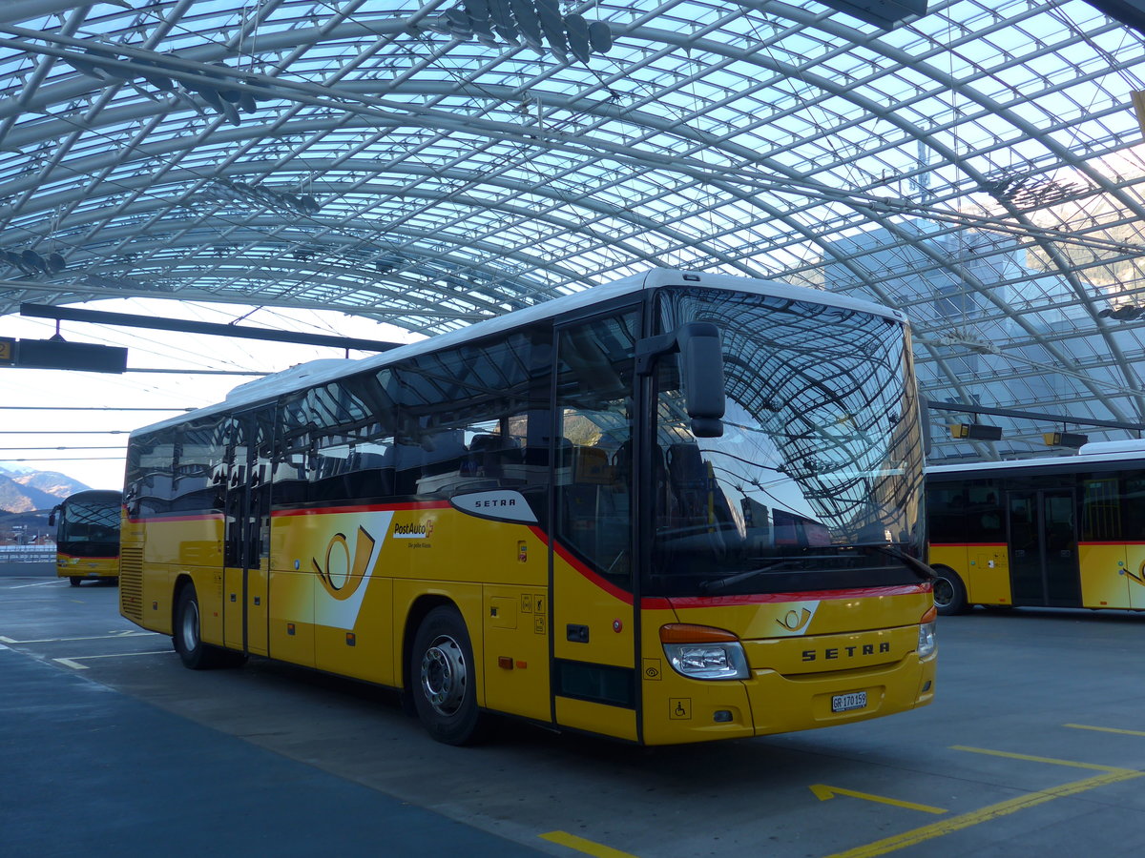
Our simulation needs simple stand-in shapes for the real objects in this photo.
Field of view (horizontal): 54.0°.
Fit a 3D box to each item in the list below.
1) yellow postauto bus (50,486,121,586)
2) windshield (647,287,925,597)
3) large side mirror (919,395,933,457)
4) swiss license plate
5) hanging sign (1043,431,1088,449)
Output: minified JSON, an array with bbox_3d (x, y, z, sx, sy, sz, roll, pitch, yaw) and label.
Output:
[{"bbox_3d":[-18.973,4.612,47.153,2.550,3.580,12.400,1,-6,-14],"label":"yellow postauto bus"},{"bbox_3d":[1.526,0.119,7.096,2.420,1.780,0.400,3,-7,-36],"label":"windshield"},{"bbox_3d":[2.490,-0.020,8.243,0.250,0.470,0.170,3,-7,-36],"label":"large side mirror"},{"bbox_3d":[1.666,1.646,6.772,0.305,0.095,0.020,3,-7,-36],"label":"swiss license plate"},{"bbox_3d":[15.411,0.387,35.092,2.000,0.410,0.380,3,-7,-37],"label":"hanging sign"}]

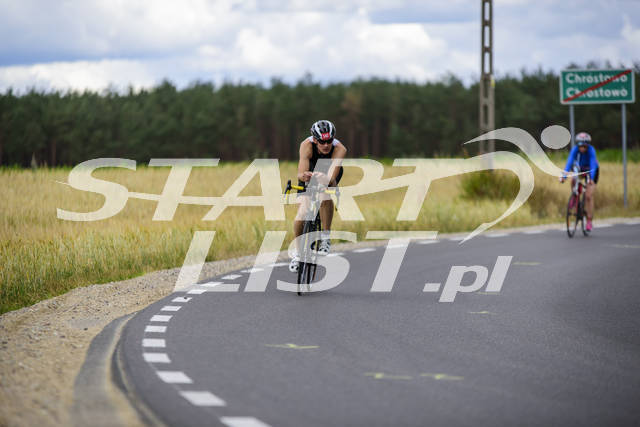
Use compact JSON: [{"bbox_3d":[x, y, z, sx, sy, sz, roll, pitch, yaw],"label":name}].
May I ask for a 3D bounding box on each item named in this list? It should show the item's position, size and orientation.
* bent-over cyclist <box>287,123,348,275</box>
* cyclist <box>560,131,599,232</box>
[{"bbox_3d":[-0.017,-0.145,30.300,0.480,1.290,0.950,4,1,5],"label":"bent-over cyclist"},{"bbox_3d":[3.671,-0.446,50.300,0.480,1.400,0.950,3,1,16],"label":"cyclist"}]

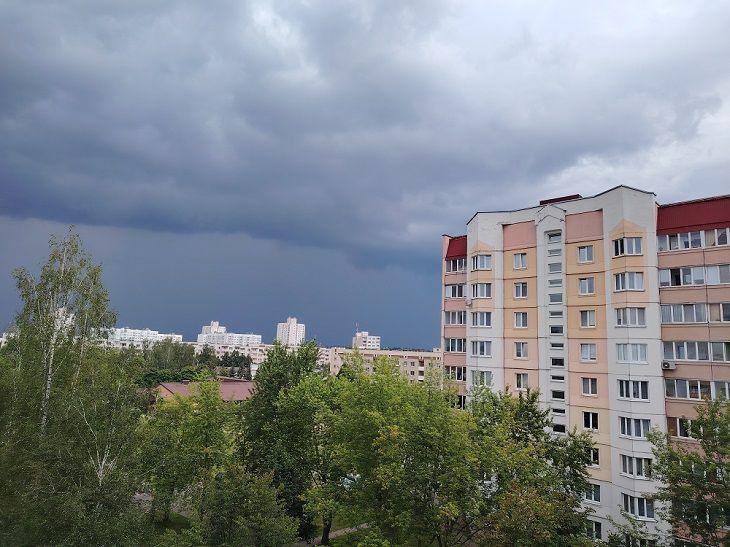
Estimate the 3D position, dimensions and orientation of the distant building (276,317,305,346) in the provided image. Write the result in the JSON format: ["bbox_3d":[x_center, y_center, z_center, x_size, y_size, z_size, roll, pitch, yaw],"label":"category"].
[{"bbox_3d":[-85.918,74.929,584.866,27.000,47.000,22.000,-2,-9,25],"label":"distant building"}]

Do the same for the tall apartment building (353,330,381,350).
[{"bbox_3d":[0.870,60.432,393.406,18.000,28.500,13.500,6,-9,-27],"label":"tall apartment building"}]

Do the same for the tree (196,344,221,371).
[{"bbox_3d":[-62.550,36.001,201.583,9.580,15.260,9.580,2,-8,0],"label":"tree"}]

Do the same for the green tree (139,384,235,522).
[{"bbox_3d":[-16.572,16.438,47.290,8.780,12.590,8.780,2,-8,0],"label":"green tree"}]

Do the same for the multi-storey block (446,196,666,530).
[{"bbox_3d":[19.124,8.998,48.714,19.900,30.100,13.000,-6,-12,44],"label":"multi-storey block"}]

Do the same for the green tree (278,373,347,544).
[{"bbox_3d":[-4.487,15.605,43.365,5.820,13.970,5.820,2,-8,0],"label":"green tree"}]

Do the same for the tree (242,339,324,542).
[{"bbox_3d":[-7.399,14.455,45.557,7.190,16.670,7.190,2,-8,0],"label":"tree"}]

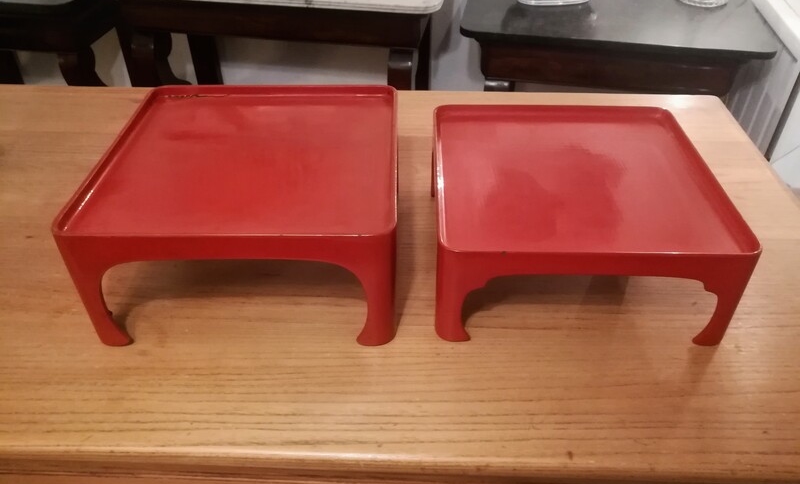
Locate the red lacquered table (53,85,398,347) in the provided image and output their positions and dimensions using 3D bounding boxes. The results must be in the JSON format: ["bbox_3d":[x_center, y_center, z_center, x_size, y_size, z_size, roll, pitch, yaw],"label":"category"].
[{"bbox_3d":[-0.204,-0.057,0.904,0.402,0.199,0.383,0,41,0],"label":"red lacquered table"}]

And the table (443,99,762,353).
[{"bbox_3d":[0.244,-0.042,0.907,0.386,0.167,0.364,1,41,1],"label":"table"}]

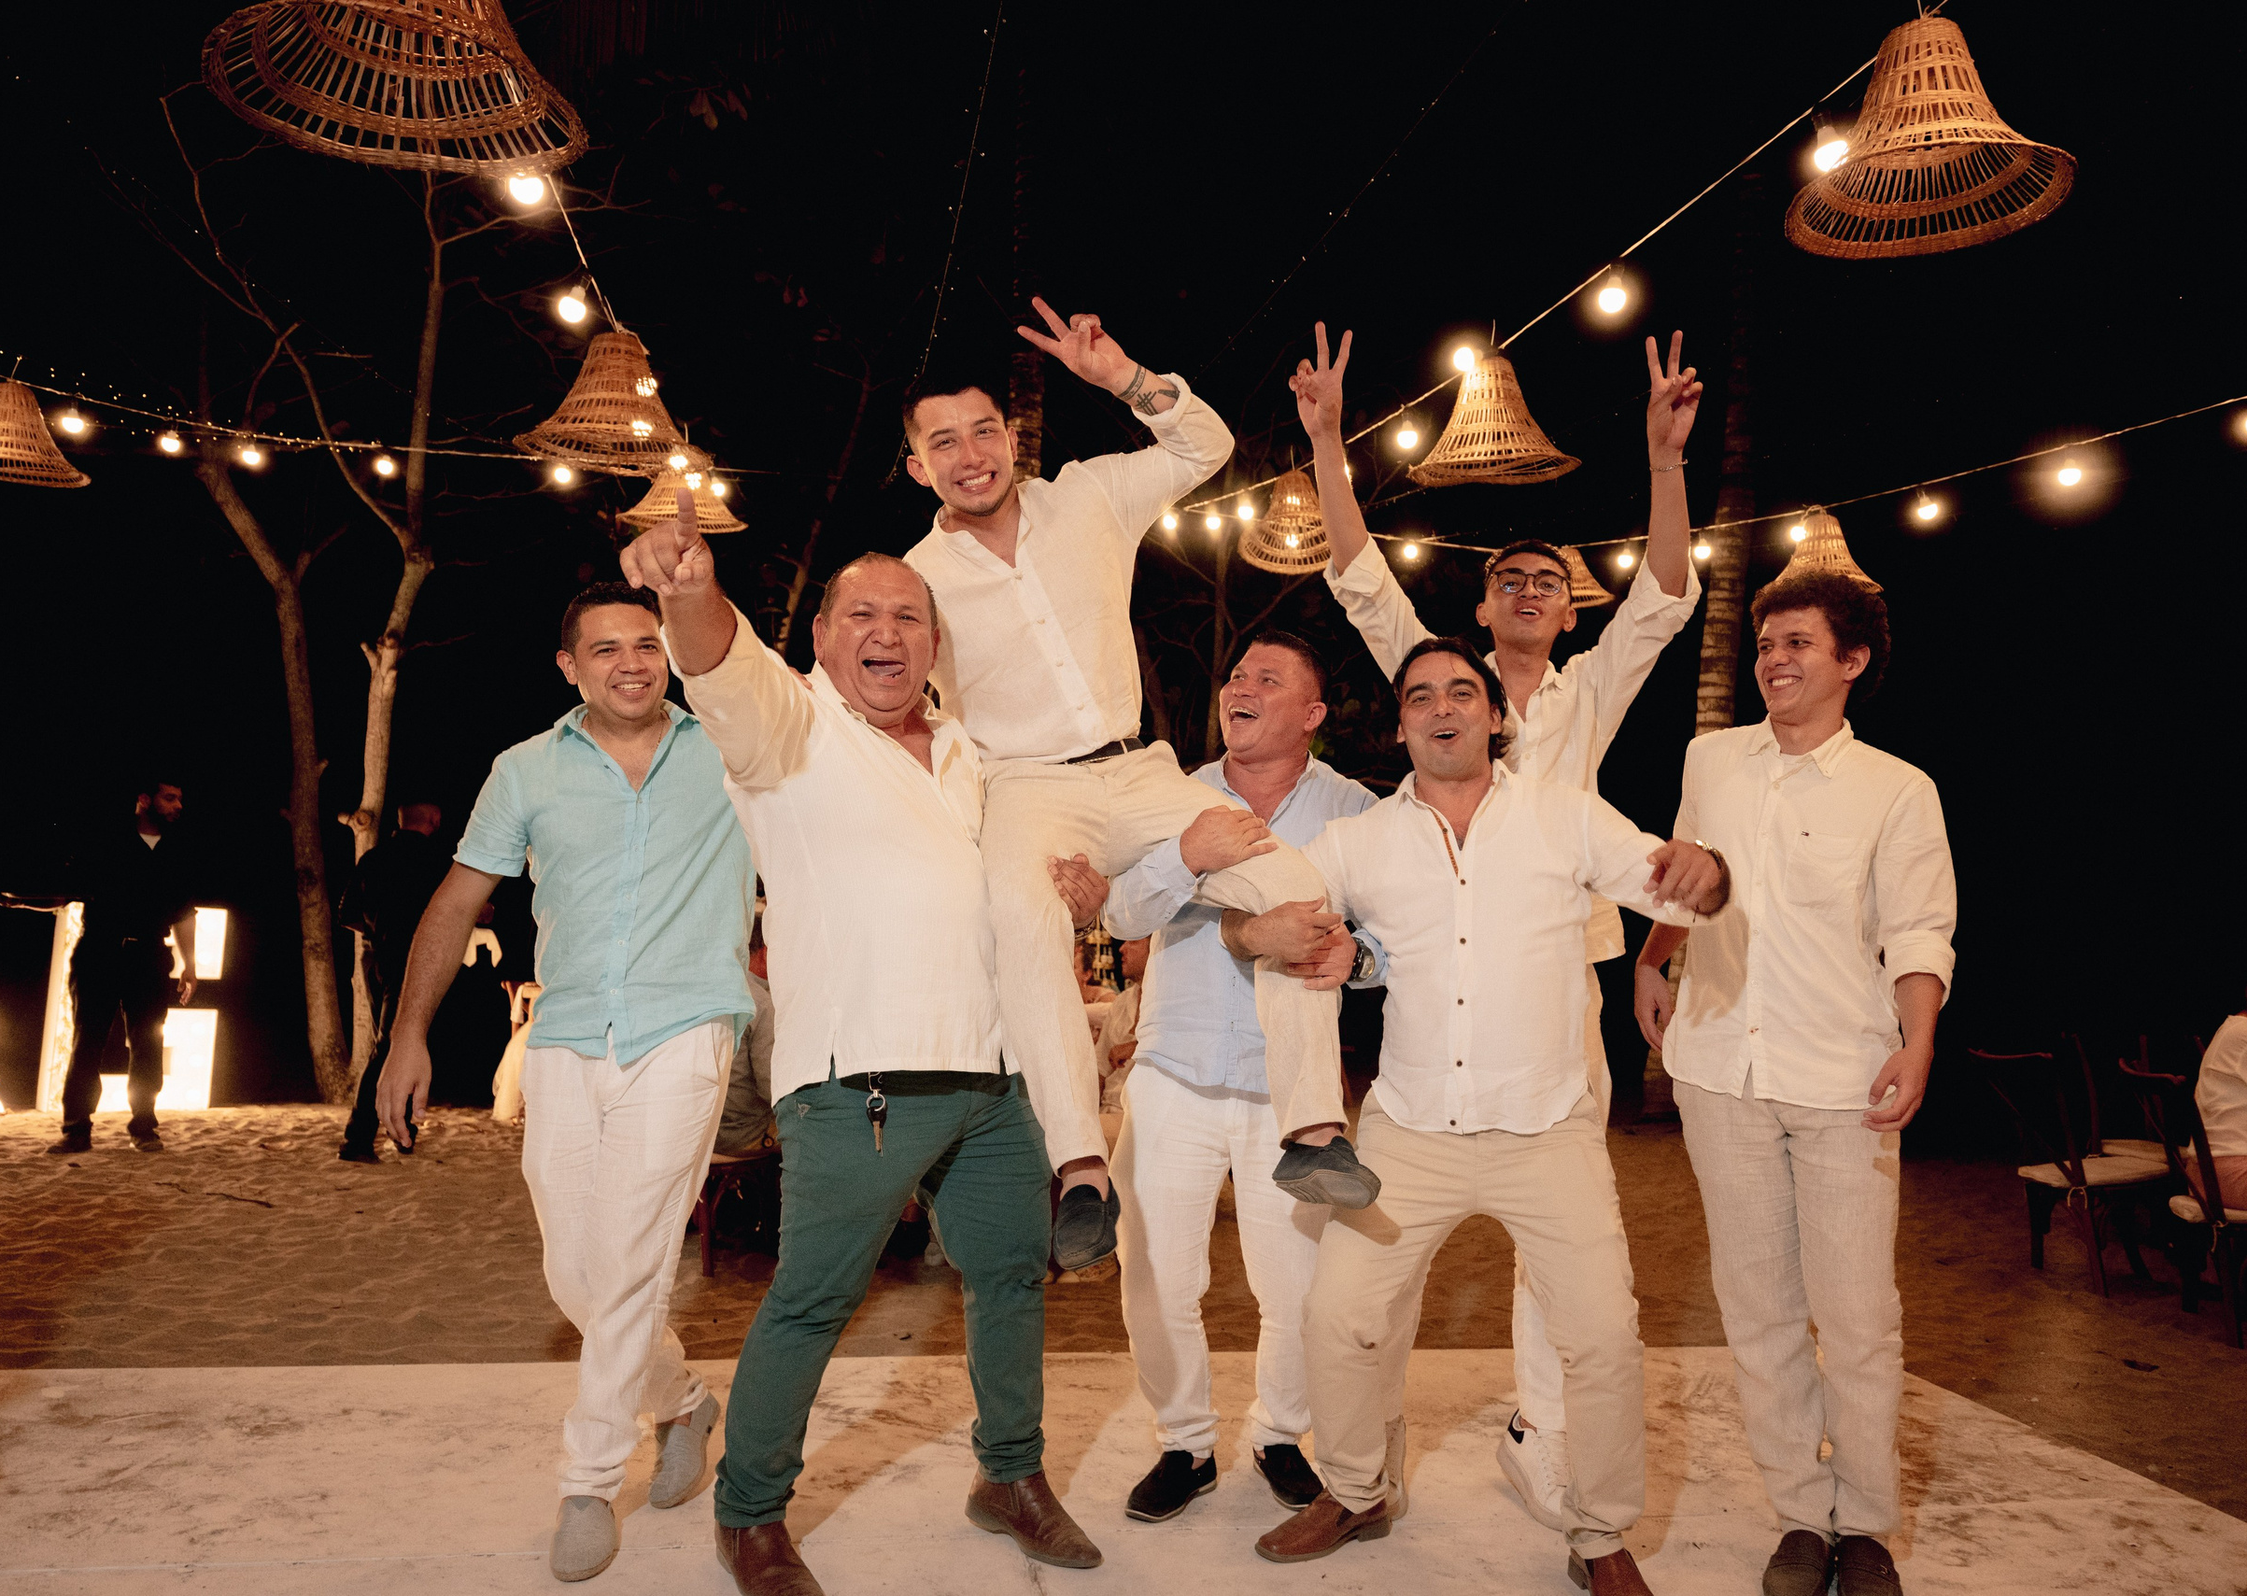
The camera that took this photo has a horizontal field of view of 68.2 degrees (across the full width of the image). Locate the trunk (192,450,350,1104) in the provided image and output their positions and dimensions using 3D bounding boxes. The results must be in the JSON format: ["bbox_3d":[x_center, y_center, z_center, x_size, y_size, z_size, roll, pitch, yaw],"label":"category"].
[{"bbox_3d":[-4.848,-0.152,9.529,0.900,3.720,0.500,1,-4,0],"label":"trunk"}]

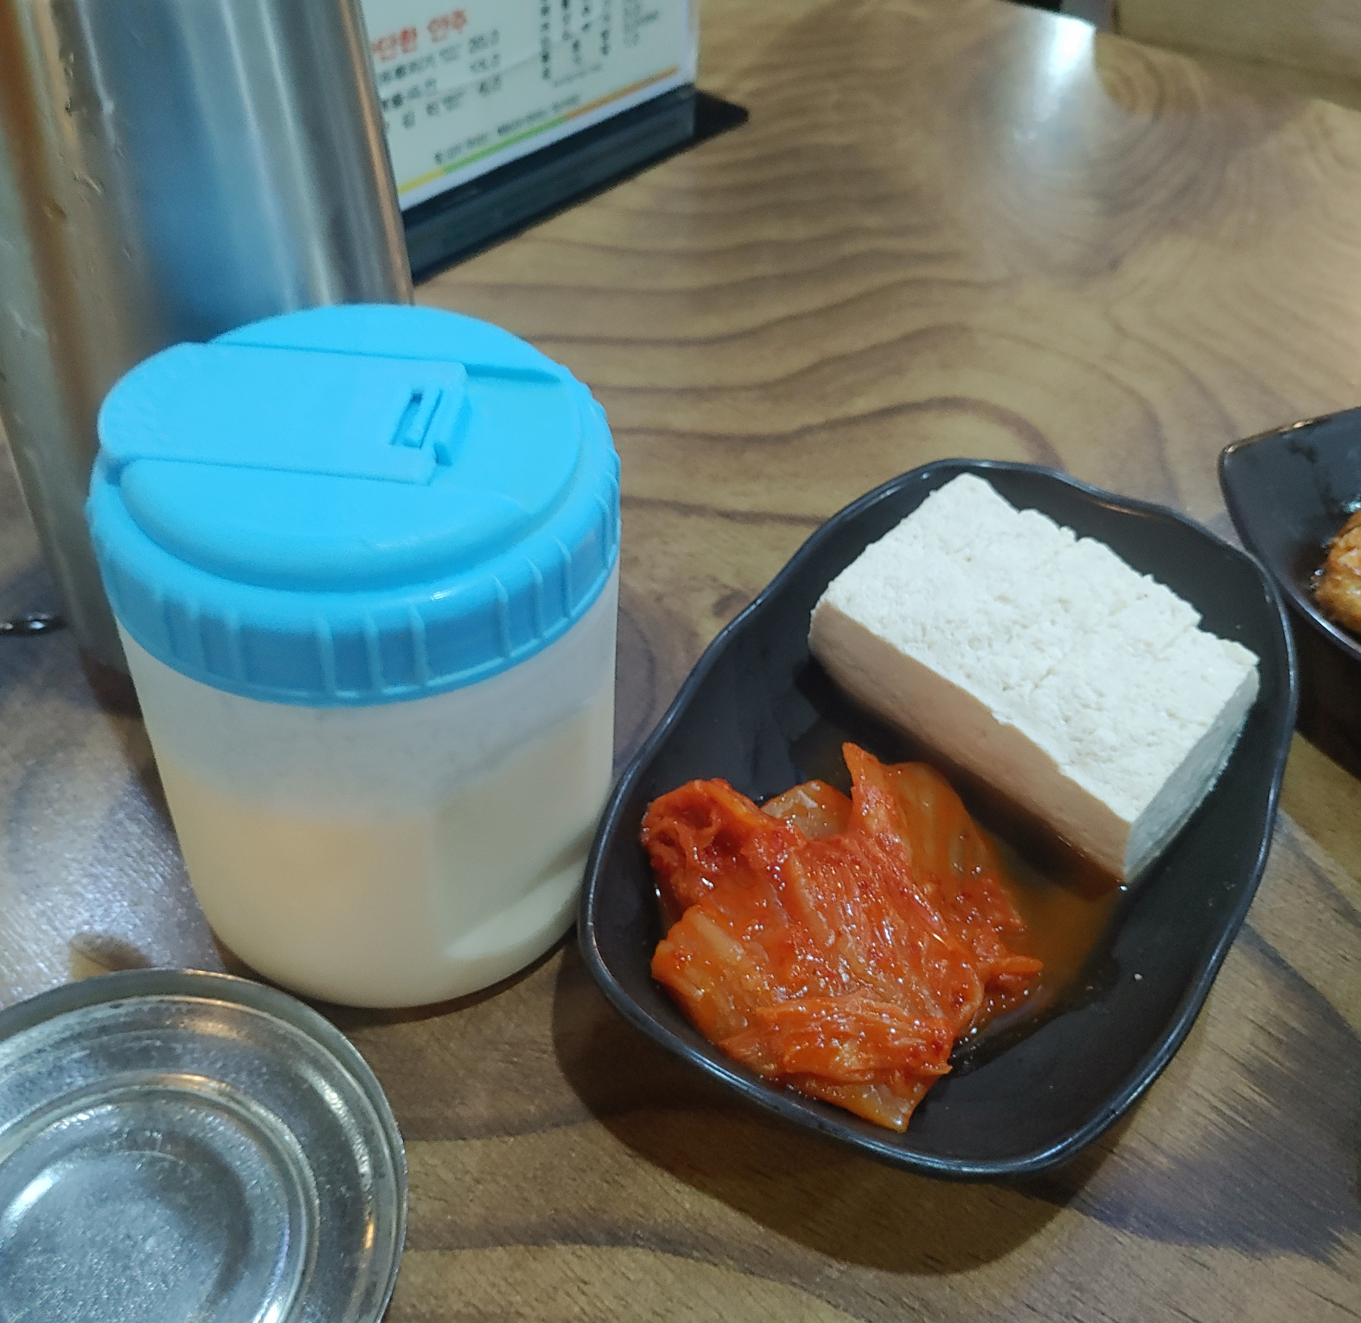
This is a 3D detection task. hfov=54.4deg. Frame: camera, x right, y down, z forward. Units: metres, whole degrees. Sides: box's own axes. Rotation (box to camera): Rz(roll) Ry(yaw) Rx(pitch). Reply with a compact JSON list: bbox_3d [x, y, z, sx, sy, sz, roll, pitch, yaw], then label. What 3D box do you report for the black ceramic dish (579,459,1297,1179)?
[{"bbox_3d":[0.066,0.026,0.306,0.127,0.032,0.209,22,46,17],"label":"black ceramic dish"}]

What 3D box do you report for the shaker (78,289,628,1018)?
[{"bbox_3d":[-0.059,0.000,0.264,0.092,0.115,0.091,5,44,1],"label":"shaker"}]

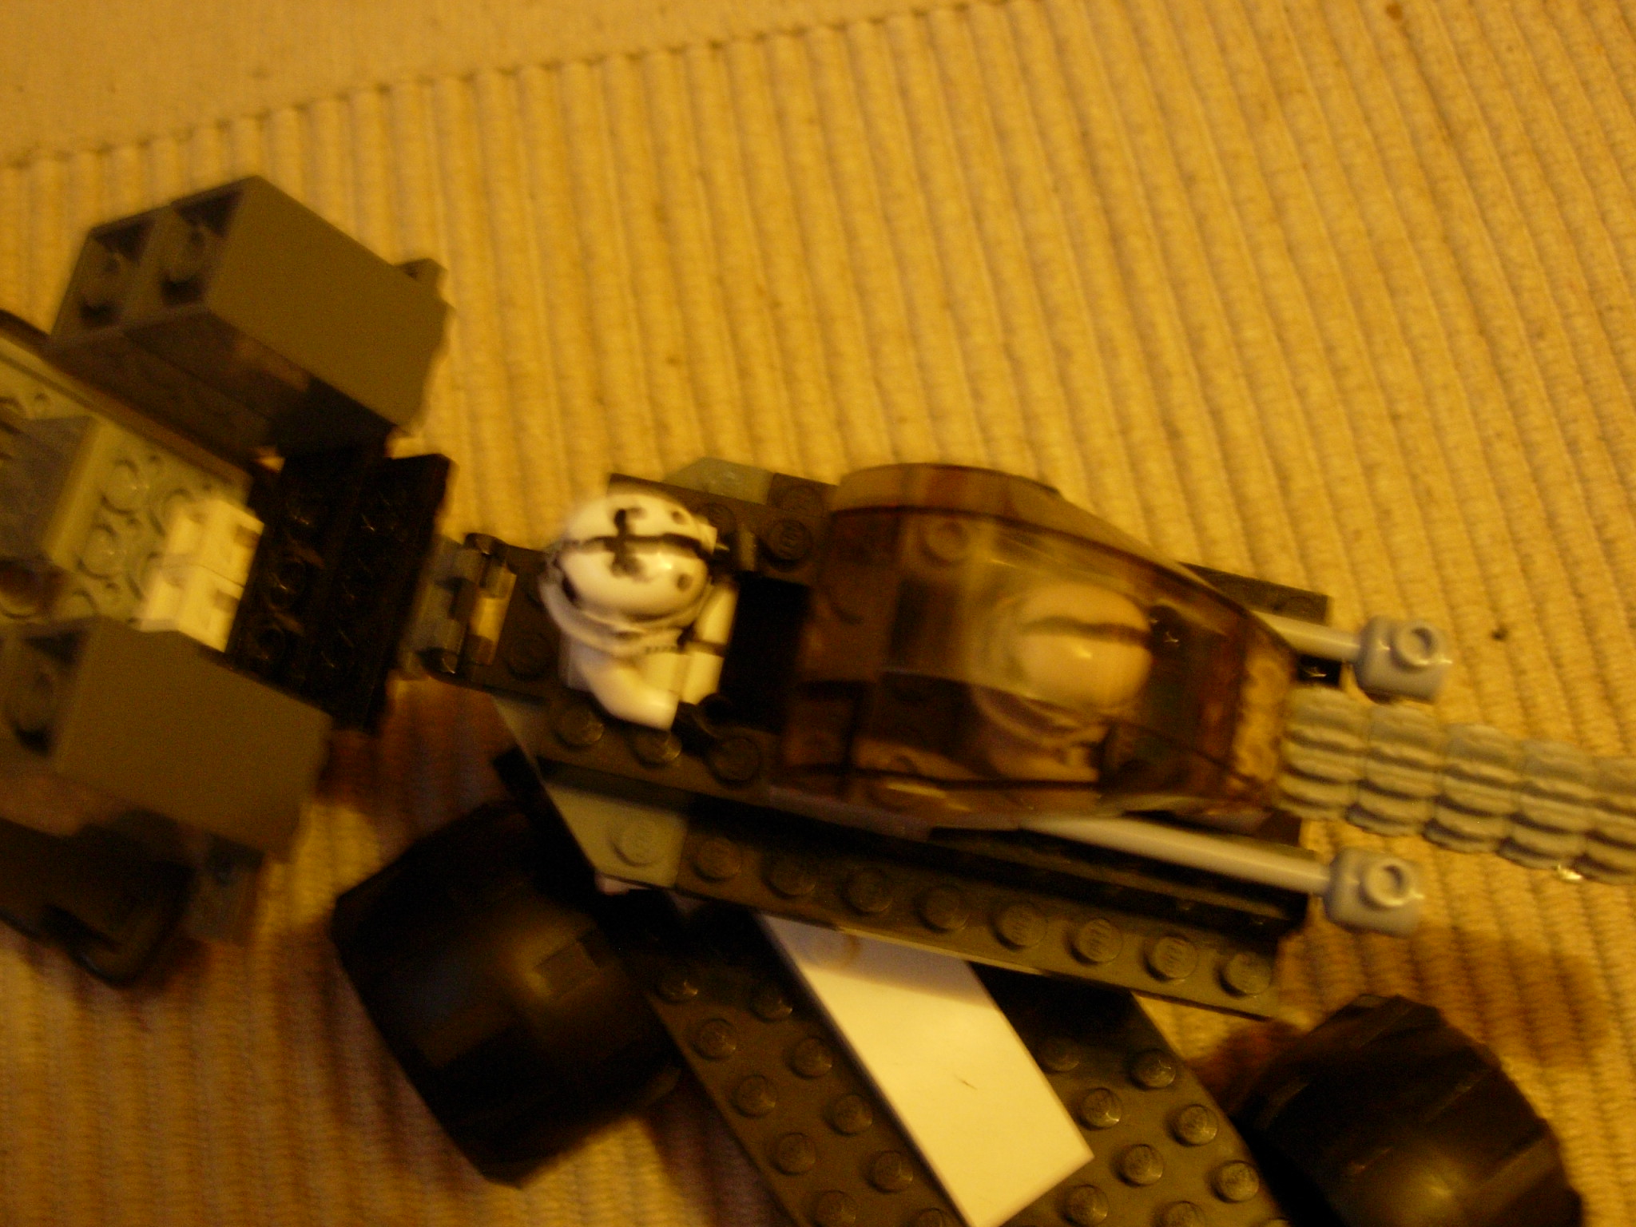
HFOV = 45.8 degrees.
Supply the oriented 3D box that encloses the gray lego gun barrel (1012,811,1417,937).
[{"bbox_3d":[0.037,0.023,0.188,0.042,0.009,0.007,12,69,-1],"label":"gray lego gun barrel"}]

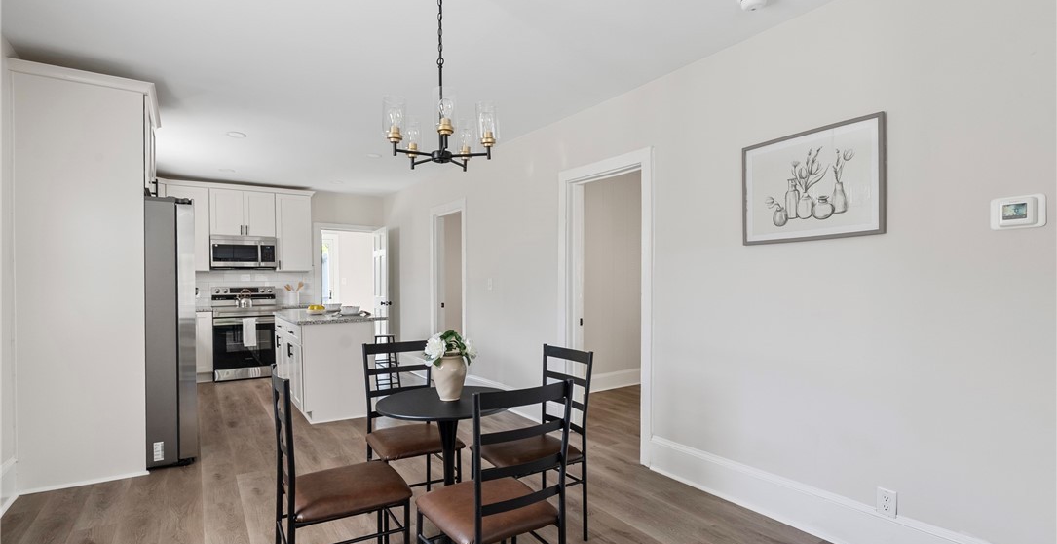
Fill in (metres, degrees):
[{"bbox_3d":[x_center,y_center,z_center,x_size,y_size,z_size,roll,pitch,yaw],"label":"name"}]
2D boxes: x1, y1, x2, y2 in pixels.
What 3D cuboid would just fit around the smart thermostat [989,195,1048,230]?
[{"bbox_3d":[1.743,-0.212,1.783,0.027,0.116,0.144,0,-1,-34],"label":"smart thermostat"}]

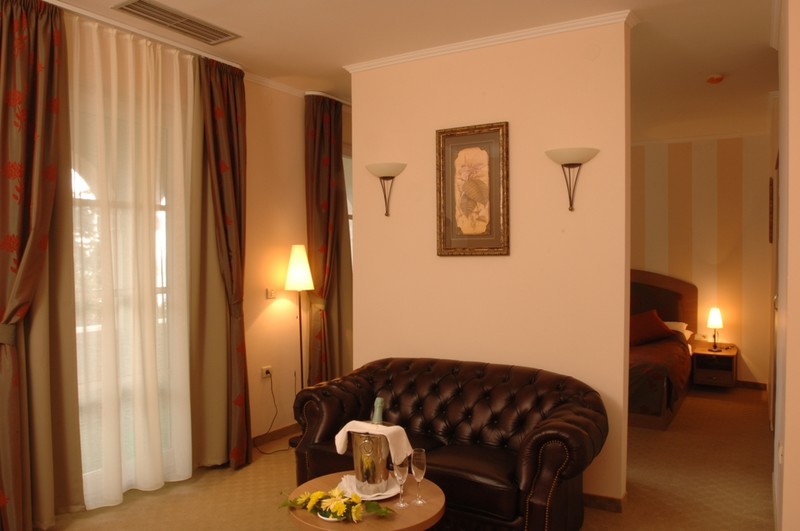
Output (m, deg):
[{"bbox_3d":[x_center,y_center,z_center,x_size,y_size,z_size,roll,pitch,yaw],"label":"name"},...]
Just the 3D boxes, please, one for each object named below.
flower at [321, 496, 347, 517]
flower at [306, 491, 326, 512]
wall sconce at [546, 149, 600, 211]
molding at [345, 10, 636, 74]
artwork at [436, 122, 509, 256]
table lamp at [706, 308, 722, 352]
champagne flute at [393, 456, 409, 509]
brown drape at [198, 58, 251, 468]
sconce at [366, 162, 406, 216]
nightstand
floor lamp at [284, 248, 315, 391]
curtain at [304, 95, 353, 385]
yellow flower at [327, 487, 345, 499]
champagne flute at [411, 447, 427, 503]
[{"bbox_3d":[-0.244,0.899,2.070,0.100,0.058,0.075,0,1,3],"label":"flower"},{"bbox_3d":[-0.315,0.889,2.090,0.070,0.070,0.075,-1,1,-17],"label":"flower"},{"bbox_3d":[0.970,-0.478,3.123,0.288,0.355,0.150,1,1,28],"label":"wall sconce"},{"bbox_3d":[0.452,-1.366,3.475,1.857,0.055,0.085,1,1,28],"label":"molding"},{"bbox_3d":[0.449,-0.466,3.480,0.479,0.811,0.030,1,1,28],"label":"artwork"},{"bbox_3d":[3.393,0.685,5.980,0.170,0.480,0.170,1,2,29],"label":"table lamp"},{"bbox_3d":[0.006,0.836,2.165,0.058,0.207,0.058,0,1,-3],"label":"champagne flute"},{"bbox_3d":[-1.242,0.022,3.934,0.190,2.790,0.350,1,2,33],"label":"brown drape"},{"bbox_3d":[-0.093,-0.526,3.837,0.285,0.360,0.160,1,2,29],"label":"sconce"},{"bbox_3d":[3.417,1.071,6.000,0.420,0.390,0.400,1,2,29],"label":"nightstand"},{"bbox_3d":[-0.783,0.625,4.436,0.250,1.578,0.250,0,1,0],"label":"floor lamp"},{"bbox_3d":[-0.578,0.005,4.626,0.180,2.687,0.410,1,1,35],"label":"curtain"},{"bbox_3d":[-0.248,0.875,2.130,0.072,0.045,0.060,0,1,3],"label":"yellow flower"},{"bbox_3d":[0.073,0.829,2.197,0.060,0.213,0.060,0,1,0],"label":"champagne flute"}]

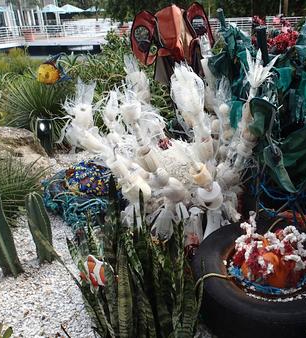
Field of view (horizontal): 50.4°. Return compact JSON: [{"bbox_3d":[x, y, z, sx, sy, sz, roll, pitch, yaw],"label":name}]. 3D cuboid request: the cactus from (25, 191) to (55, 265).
[{"bbox_3d":[-0.636,0.353,1.876,0.125,0.430,0.125,-4,22,0],"label":"cactus"}]

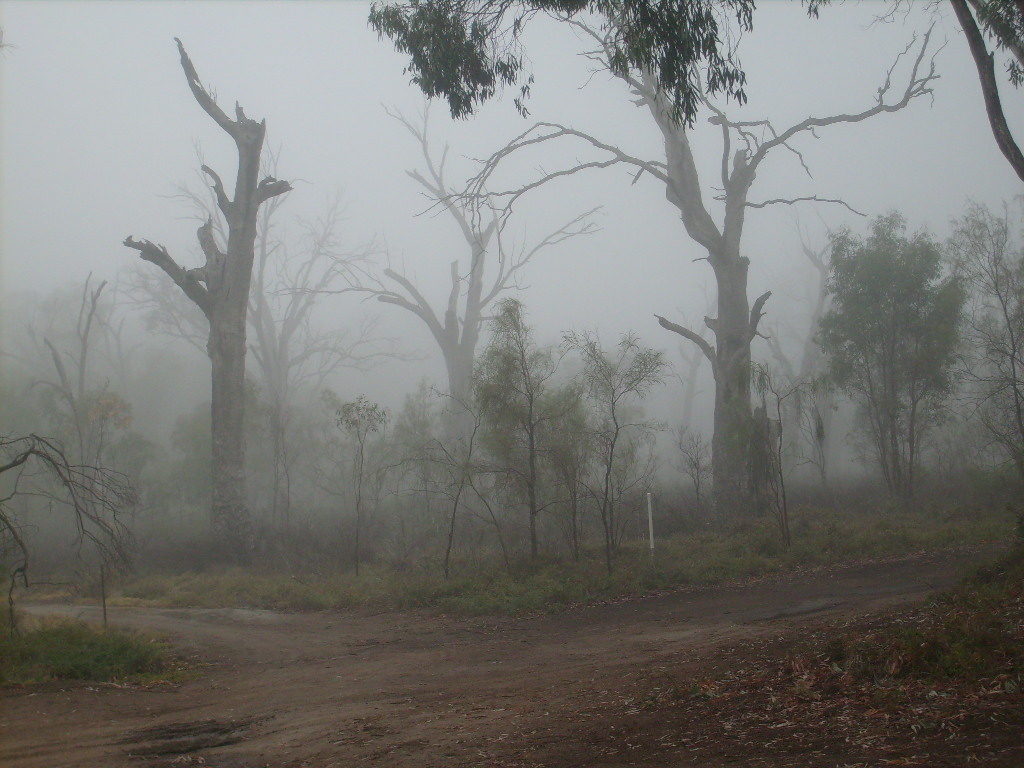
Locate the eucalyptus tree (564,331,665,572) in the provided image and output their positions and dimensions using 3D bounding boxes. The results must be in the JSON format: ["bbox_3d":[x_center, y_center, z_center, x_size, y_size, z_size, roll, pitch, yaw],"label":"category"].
[{"bbox_3d":[1.463,0.961,25.500,1.440,3.430,1.370,0,-2,0],"label":"eucalyptus tree"}]

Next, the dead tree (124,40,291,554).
[{"bbox_3d":[-6.391,-1.811,38.000,3.540,10.890,2.650,0,-2,0],"label":"dead tree"}]

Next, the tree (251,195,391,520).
[{"bbox_3d":[-7.940,-1.217,72.000,6.180,13.810,5.570,0,-2,0],"label":"tree"}]

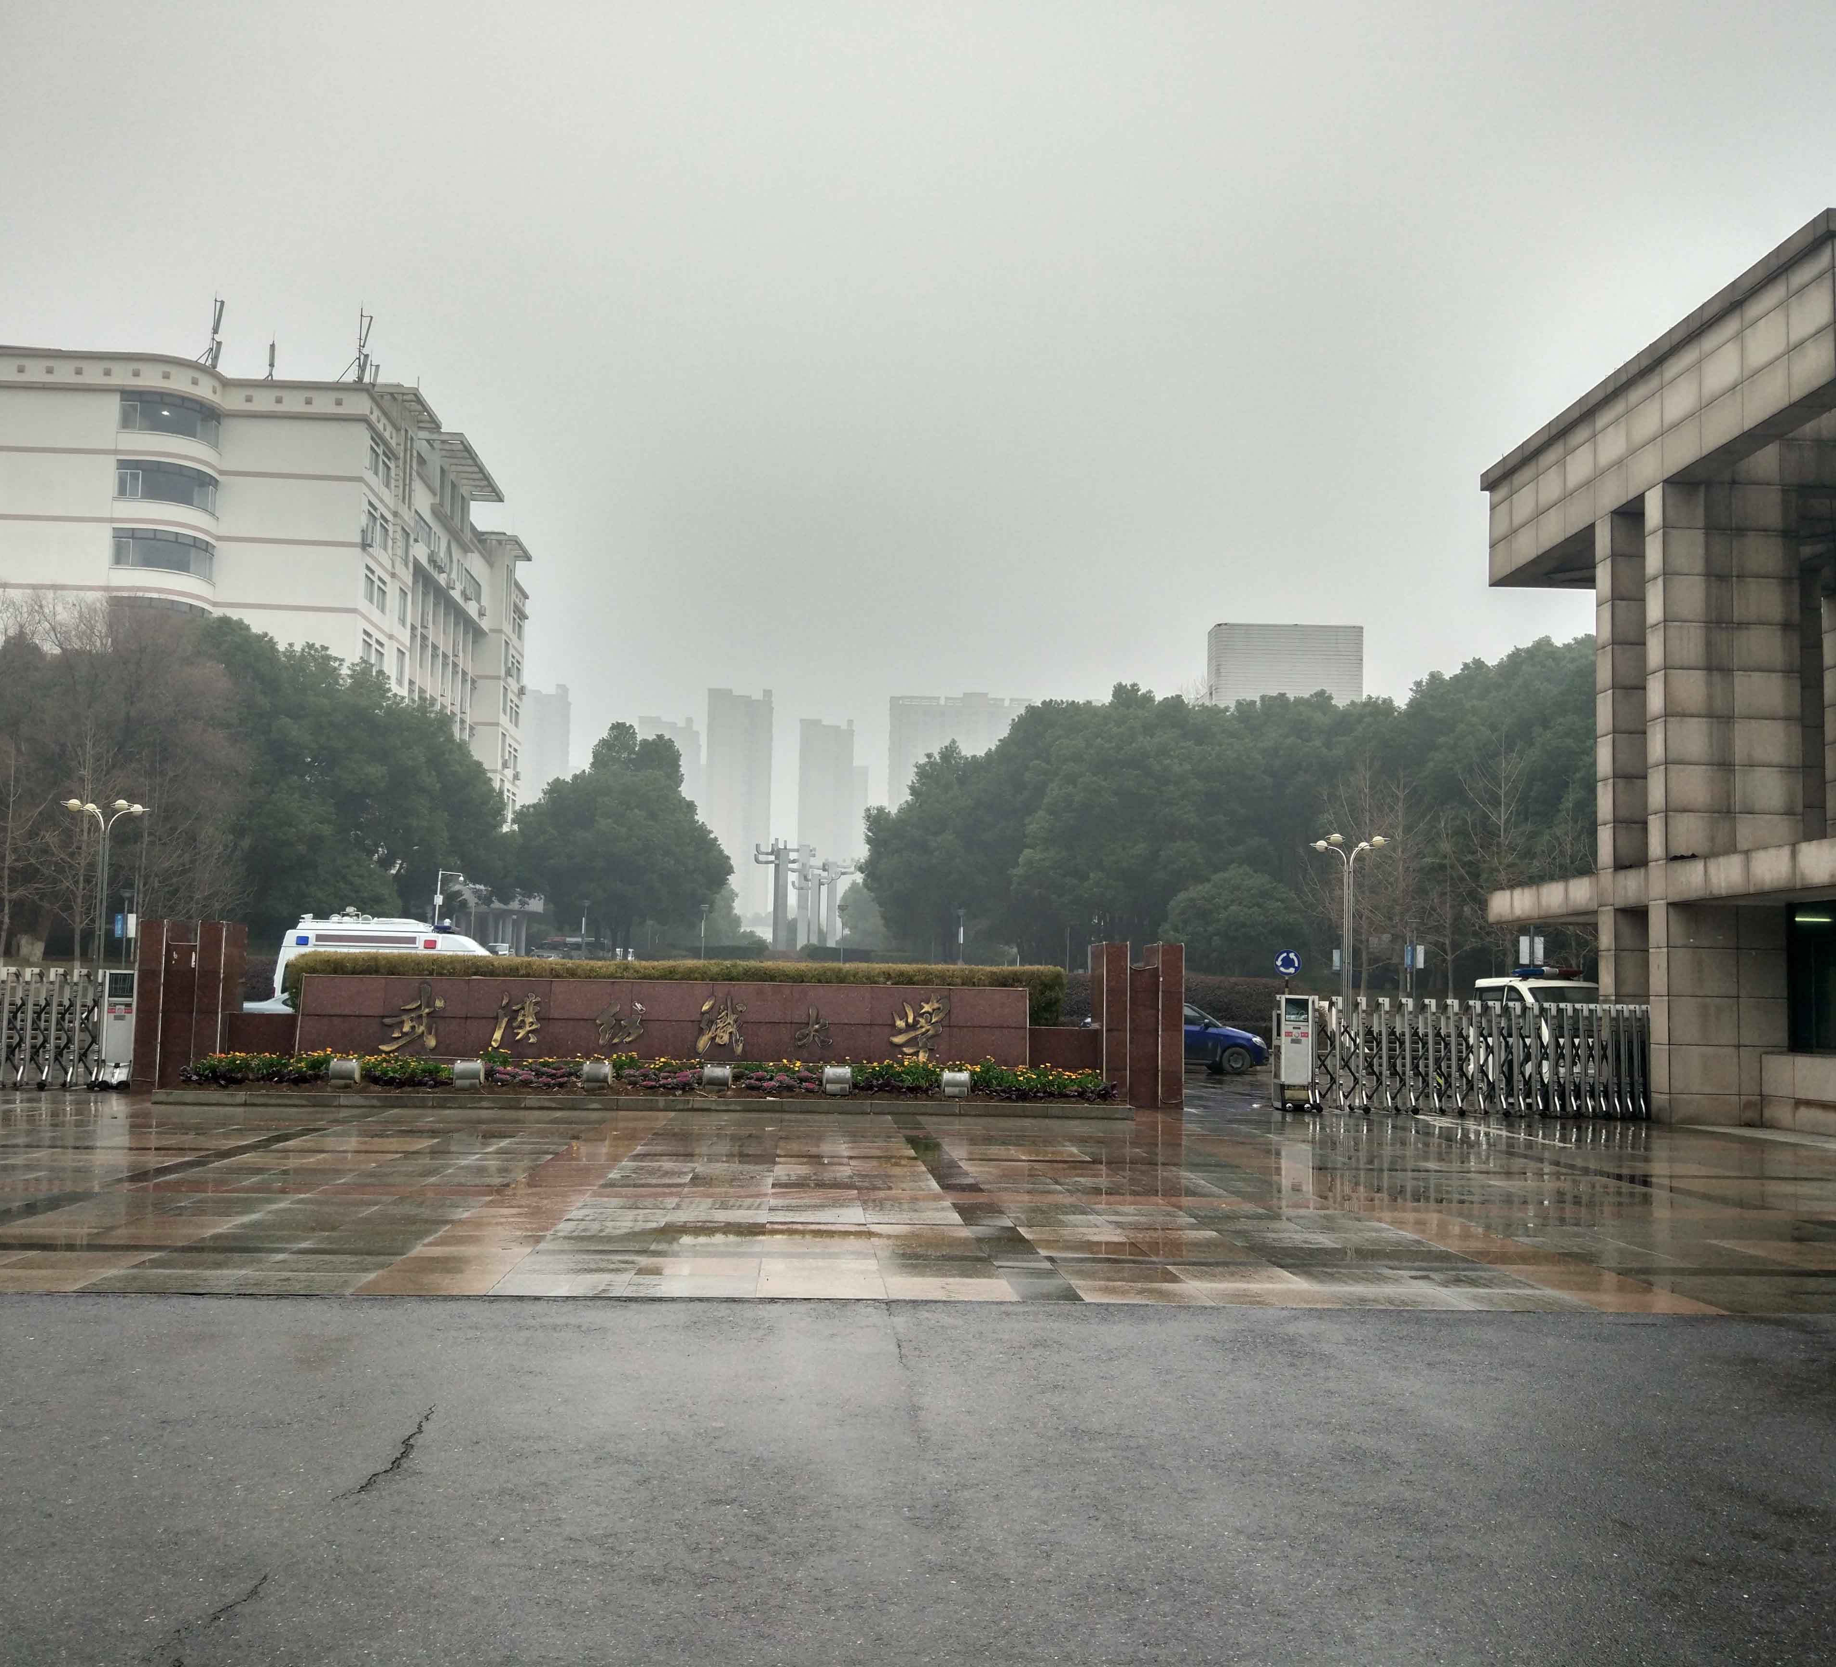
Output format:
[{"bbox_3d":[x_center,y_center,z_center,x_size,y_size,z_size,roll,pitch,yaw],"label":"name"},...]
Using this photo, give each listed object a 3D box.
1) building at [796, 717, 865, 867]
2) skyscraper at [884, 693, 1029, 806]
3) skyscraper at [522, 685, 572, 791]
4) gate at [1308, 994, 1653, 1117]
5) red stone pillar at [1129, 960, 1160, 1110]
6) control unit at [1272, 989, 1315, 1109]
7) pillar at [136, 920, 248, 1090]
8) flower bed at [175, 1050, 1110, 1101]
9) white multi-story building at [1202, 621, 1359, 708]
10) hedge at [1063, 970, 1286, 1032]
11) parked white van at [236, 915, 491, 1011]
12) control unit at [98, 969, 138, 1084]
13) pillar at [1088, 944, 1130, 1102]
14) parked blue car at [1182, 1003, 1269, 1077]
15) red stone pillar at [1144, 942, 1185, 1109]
[{"bbox_3d":[-34.095,9.668,655.874,20.338,99.547,20.000,2,-5,-4],"label":"building"},{"bbox_3d":[16.542,5.425,603.304,55.307,100.682,18.000,2,-5,-4],"label":"skyscraper"},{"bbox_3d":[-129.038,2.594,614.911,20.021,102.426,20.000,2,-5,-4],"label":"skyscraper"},{"bbox_3d":[8.336,3.329,26.737,4.979,1.700,0.650,2,-5,-4],"label":"gate"},{"bbox_3d":[3.224,2.932,26.109,0.440,2.015,0.750,2,-5,-4],"label":"red stone pillar"},{"bbox_3d":[5.604,3.256,26.790,0.482,1.740,0.500,2,-5,-4],"label":"control unit"},{"bbox_3d":[-10.712,2.527,26.634,1.154,2.480,1.200,2,-5,-4],"label":"pillar"},{"bbox_3d":[-3.405,3.110,23.013,11.700,0.500,1.550,2,-5,-3],"label":"flower bed"},{"bbox_3d":[38.886,-0.977,195.364,15.880,41.491,13.000,1,-5,-1],"label":"white multi-story building"},{"bbox_3d":[9.110,6.034,62.695,7.743,2.350,2.500,2,-5,-4],"label":"hedge"},{"bbox_3d":[-9.132,3.072,34.052,5.500,2.650,2.050,1,-5,-2],"label":"parked white van"},{"bbox_3d":[-11.515,2.822,26.000,0.461,1.740,0.500,2,-5,-4],"label":"control unit"},{"bbox_3d":[2.824,2.782,26.322,0.339,2.336,1.200,2,-5,-4],"label":"pillar"},{"bbox_3d":[5.633,4.402,39.063,4.200,1.500,1.700,0,-5,10],"label":"parked blue car"},{"bbox_3d":[3.741,2.890,27.254,0.351,2.480,1.200,2,-5,-4],"label":"red stone pillar"}]

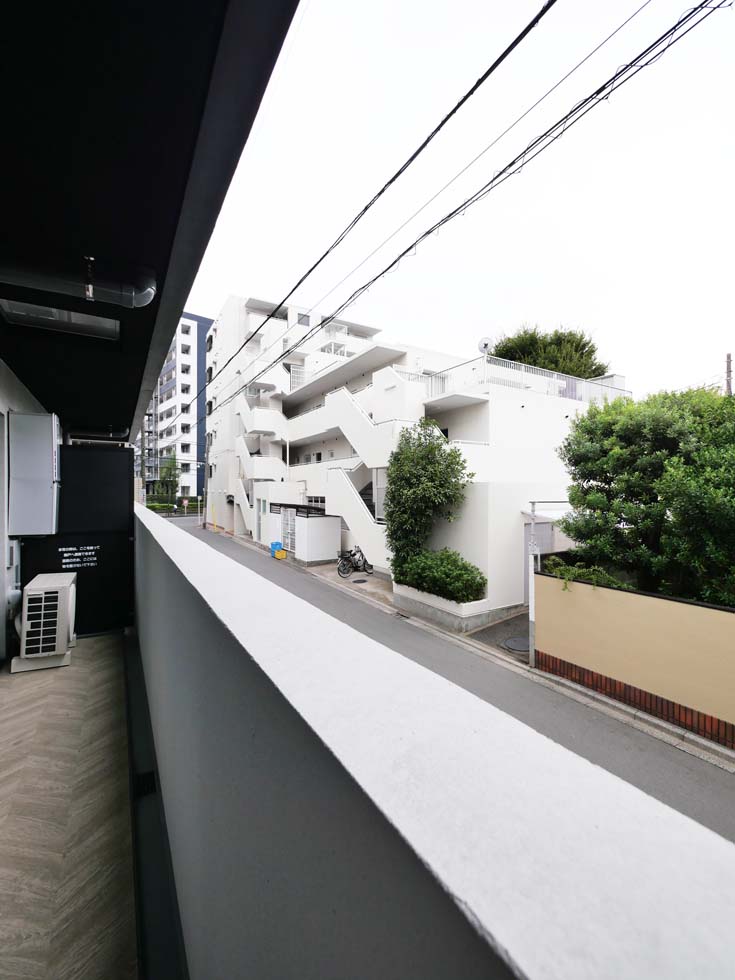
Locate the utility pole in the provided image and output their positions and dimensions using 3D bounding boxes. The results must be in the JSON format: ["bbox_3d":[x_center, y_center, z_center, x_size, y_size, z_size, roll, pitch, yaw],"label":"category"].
[{"bbox_3d":[-12.968,-0.642,32.000,0.260,7.560,0.260,3,0,0],"label":"utility pole"}]

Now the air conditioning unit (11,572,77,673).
[{"bbox_3d":[-2.754,1.102,3.429,0.345,0.640,0.650,2,-1,-32],"label":"air conditioning unit"}]

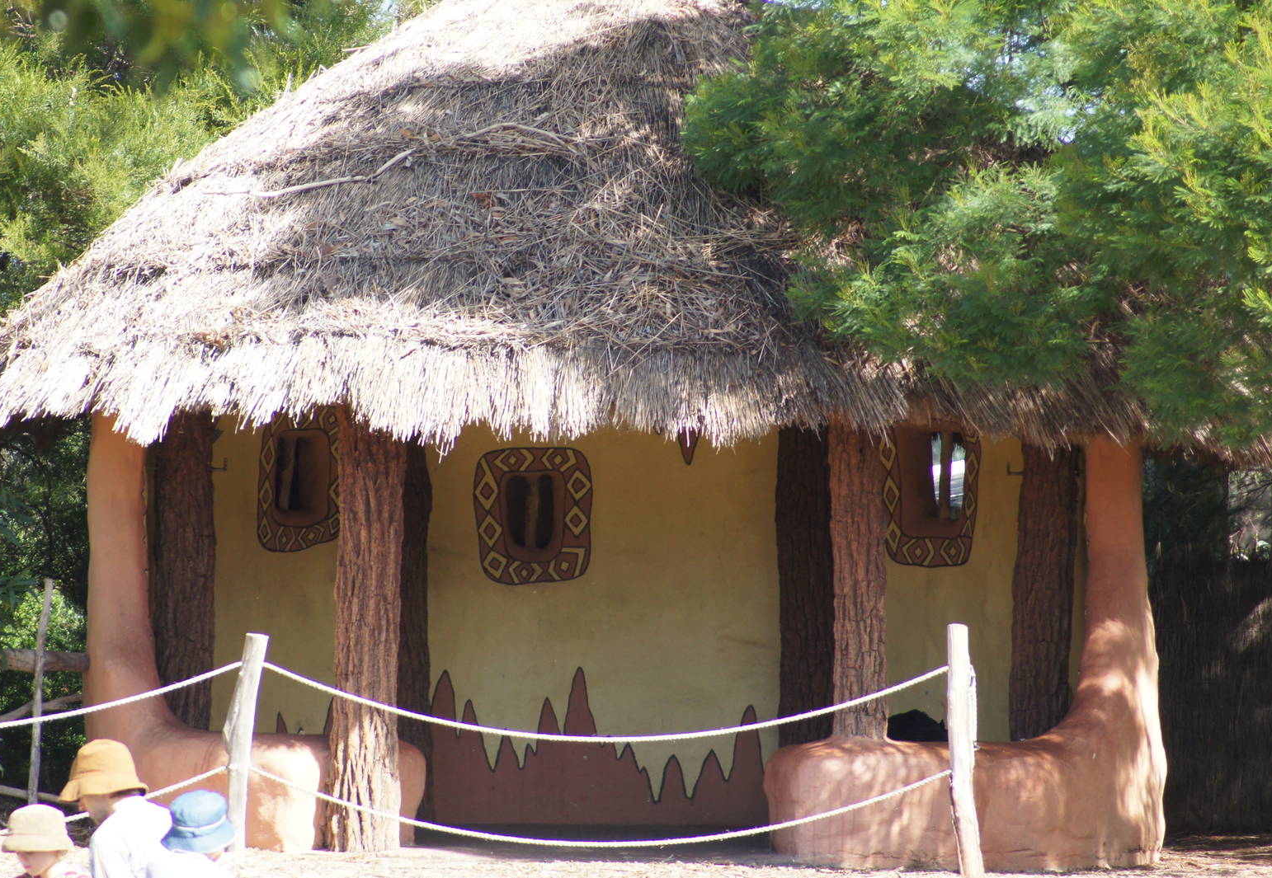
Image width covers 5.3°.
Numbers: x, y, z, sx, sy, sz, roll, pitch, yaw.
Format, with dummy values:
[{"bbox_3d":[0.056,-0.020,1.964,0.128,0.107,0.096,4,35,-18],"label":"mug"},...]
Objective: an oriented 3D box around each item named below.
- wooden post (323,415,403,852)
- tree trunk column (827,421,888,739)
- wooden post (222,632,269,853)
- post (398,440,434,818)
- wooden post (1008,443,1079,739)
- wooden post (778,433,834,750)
[{"bbox_3d":[-1.147,0.805,58.000,0.331,1.884,0.331,1,0,0],"label":"wooden post"},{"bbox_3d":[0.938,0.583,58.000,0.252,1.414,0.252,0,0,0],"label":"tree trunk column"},{"bbox_3d":[-1.599,1.250,56.300,0.120,0.917,0.120,3,0,0],"label":"wooden post"},{"bbox_3d":[-1.046,0.828,61.800,0.278,1.799,0.278,0,0,0],"label":"post"},{"bbox_3d":[1.810,0.803,61.000,0.311,1.684,0.311,0,0,0],"label":"wooden post"},{"bbox_3d":[0.777,0.798,61.800,0.288,1.804,0.288,0,0,0],"label":"wooden post"}]

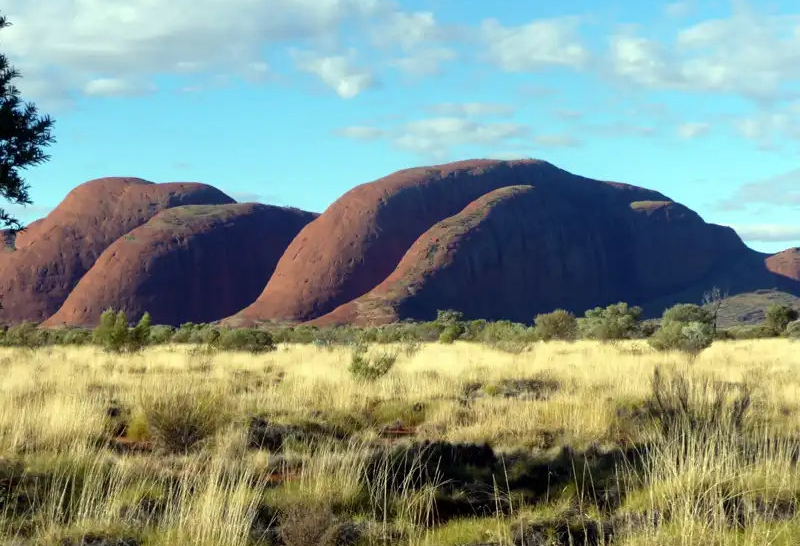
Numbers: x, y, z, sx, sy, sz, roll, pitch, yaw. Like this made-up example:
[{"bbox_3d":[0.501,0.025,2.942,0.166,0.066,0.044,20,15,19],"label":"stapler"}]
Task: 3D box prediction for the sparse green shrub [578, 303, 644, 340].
[{"bbox_3d":[13.662,3.148,108.000,4.154,2.596,3.531,0,-2,0],"label":"sparse green shrub"}]

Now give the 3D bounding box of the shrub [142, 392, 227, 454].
[{"bbox_3d":[-2.836,1.970,22.000,1.137,0.806,1.046,0,-2,0],"label":"shrub"}]

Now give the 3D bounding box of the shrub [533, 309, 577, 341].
[{"bbox_3d":[10.028,3.472,108.000,2.856,2.207,2.570,0,-2,0],"label":"shrub"}]

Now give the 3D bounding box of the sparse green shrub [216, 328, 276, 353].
[{"bbox_3d":[-7.380,3.269,80.000,2.885,1.298,2.452,0,-2,0],"label":"sparse green shrub"}]

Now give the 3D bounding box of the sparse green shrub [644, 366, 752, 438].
[{"bbox_3d":[4.216,1.836,23.500,1.469,1.059,1.175,0,-2,0],"label":"sparse green shrub"}]

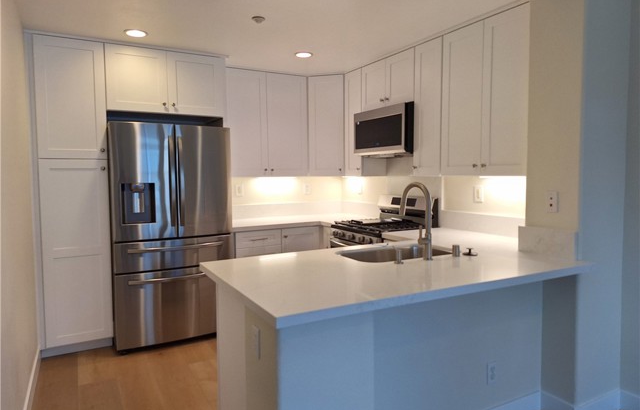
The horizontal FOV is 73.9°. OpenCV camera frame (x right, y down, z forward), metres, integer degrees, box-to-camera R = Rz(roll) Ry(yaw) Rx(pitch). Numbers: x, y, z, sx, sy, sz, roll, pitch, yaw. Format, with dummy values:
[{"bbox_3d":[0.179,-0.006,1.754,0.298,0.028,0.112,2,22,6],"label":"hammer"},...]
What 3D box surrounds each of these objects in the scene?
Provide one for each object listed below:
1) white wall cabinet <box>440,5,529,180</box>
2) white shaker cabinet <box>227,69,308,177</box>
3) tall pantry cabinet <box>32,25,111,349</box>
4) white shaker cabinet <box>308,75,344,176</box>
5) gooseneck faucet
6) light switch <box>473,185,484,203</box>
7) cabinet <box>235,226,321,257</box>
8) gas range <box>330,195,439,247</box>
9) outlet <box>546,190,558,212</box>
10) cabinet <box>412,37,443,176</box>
[{"bbox_3d":[1.234,-0.725,2.967,0.318,1.047,0.726,-2,4,-28],"label":"white wall cabinet"},{"bbox_3d":[-0.609,-0.812,4.446,0.914,1.046,0.335,-2,4,-29],"label":"white shaker cabinet"},{"bbox_3d":[-2.007,-0.071,3.503,0.462,2.359,0.645,-2,4,-28],"label":"tall pantry cabinet"},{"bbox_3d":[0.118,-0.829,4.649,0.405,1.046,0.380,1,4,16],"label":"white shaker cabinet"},{"bbox_3d":[0.536,0.085,2.463,0.100,0.430,0.260,-3,5,-32],"label":"gooseneck faucet"},{"bbox_3d":[1.255,-0.081,3.348,0.012,0.122,0.086,-2,4,-29],"label":"light switch"},{"bbox_3d":[-0.534,0.652,4.404,0.884,0.876,0.618,-2,4,-29],"label":"cabinet"},{"bbox_3d":[0.574,0.525,3.898,0.685,1.183,0.758,-2,4,-29],"label":"gas range"},{"bbox_3d":[1.333,-0.015,2.441,0.010,0.118,0.072,-2,4,-28],"label":"outlet"},{"bbox_3d":[0.996,-0.755,3.430,0.337,1.046,0.303,-2,4,-29],"label":"cabinet"}]

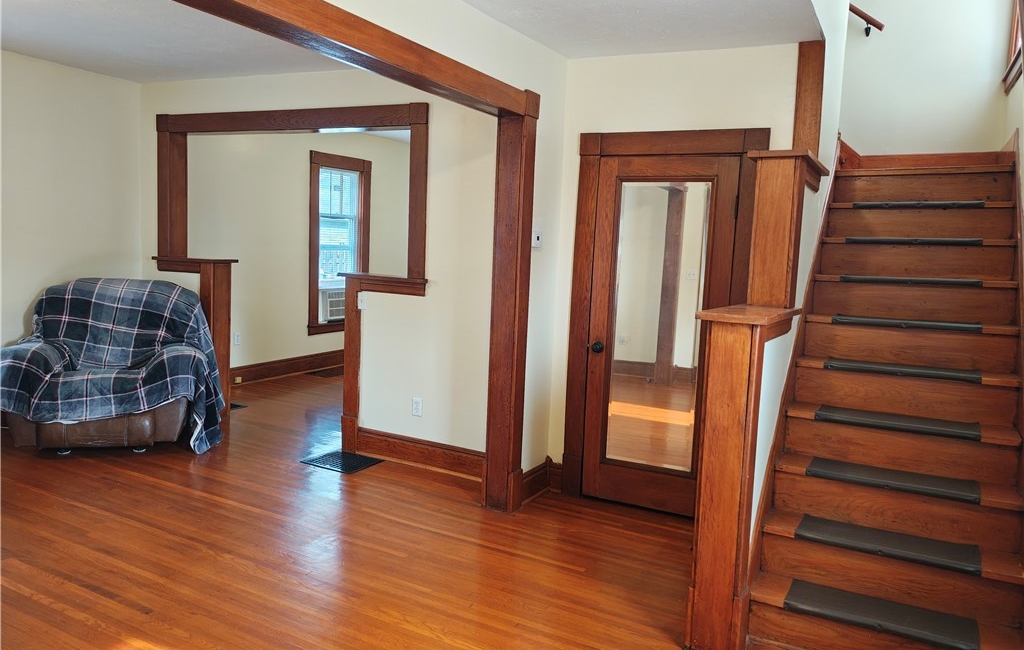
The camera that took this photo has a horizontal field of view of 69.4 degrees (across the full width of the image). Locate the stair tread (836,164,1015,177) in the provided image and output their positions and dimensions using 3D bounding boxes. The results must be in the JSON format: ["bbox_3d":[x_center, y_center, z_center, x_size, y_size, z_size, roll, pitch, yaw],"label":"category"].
[{"bbox_3d":[2.547,-0.954,4.610,0.948,0.038,0.277,5,7,27],"label":"stair tread"}]

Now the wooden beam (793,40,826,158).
[{"bbox_3d":[1.482,-1.120,3.701,0.127,0.572,0.034,5,7,27],"label":"wooden beam"}]

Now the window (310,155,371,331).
[{"bbox_3d":[-1.949,-0.914,8.329,0.088,1.935,1.015,5,7,27],"label":"window"}]

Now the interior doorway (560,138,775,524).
[{"bbox_3d":[0.831,0.000,4.159,1.053,2.124,0.099,5,7,27],"label":"interior doorway"}]

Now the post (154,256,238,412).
[{"bbox_3d":[-2.536,0.094,5.960,0.708,1.253,0.245,5,7,27],"label":"post"}]

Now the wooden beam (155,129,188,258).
[{"bbox_3d":[-2.736,-1.040,5.962,0.139,0.994,0.194,5,7,27],"label":"wooden beam"}]

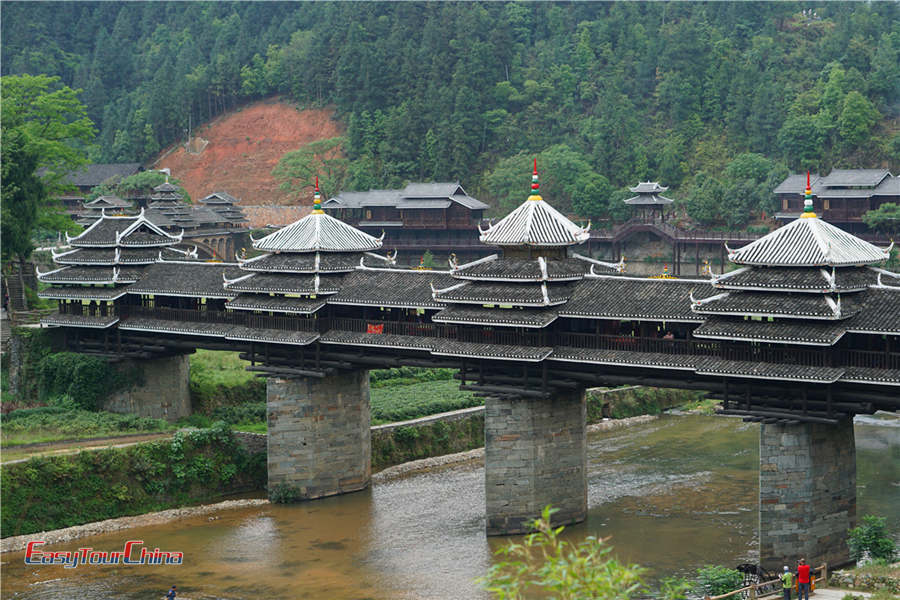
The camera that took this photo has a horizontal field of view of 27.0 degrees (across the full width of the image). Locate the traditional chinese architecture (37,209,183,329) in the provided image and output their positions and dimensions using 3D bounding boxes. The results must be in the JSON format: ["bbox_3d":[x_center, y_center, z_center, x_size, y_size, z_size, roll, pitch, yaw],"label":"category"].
[{"bbox_3d":[-21.290,-2.176,122.915,8.051,7.503,8.300,3,5,42],"label":"traditional chinese architecture"}]

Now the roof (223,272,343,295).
[{"bbox_3d":[-7.750,-1.214,110.837,7.868,1.129,7.868,3,5,42],"label":"roof"}]

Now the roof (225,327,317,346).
[{"bbox_3d":[-10.597,2.159,112.901,7.600,0.700,1.350,3,6,42],"label":"roof"}]

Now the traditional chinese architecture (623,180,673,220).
[{"bbox_3d":[25.320,-12.570,238.000,4.800,5.200,4.400,2,5,38],"label":"traditional chinese architecture"}]

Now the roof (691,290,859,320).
[{"bbox_3d":[17.734,0.075,92.528,8.200,1.050,8.200,3,6,42],"label":"roof"}]

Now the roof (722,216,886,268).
[{"bbox_3d":[16.967,-2.875,88.546,5.478,2.175,5.478,3,5,42],"label":"roof"}]

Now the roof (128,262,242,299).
[{"bbox_3d":[-14.935,-1.414,121.665,11.700,2.050,6.100,3,6,42],"label":"roof"}]

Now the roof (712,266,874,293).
[{"bbox_3d":[17.718,-1.141,92.440,6.900,1.100,6.900,3,6,42],"label":"roof"}]

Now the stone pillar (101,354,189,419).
[{"bbox_3d":[-20.431,5.632,122.700,3.154,4.482,7.636,3,5,42],"label":"stone pillar"}]

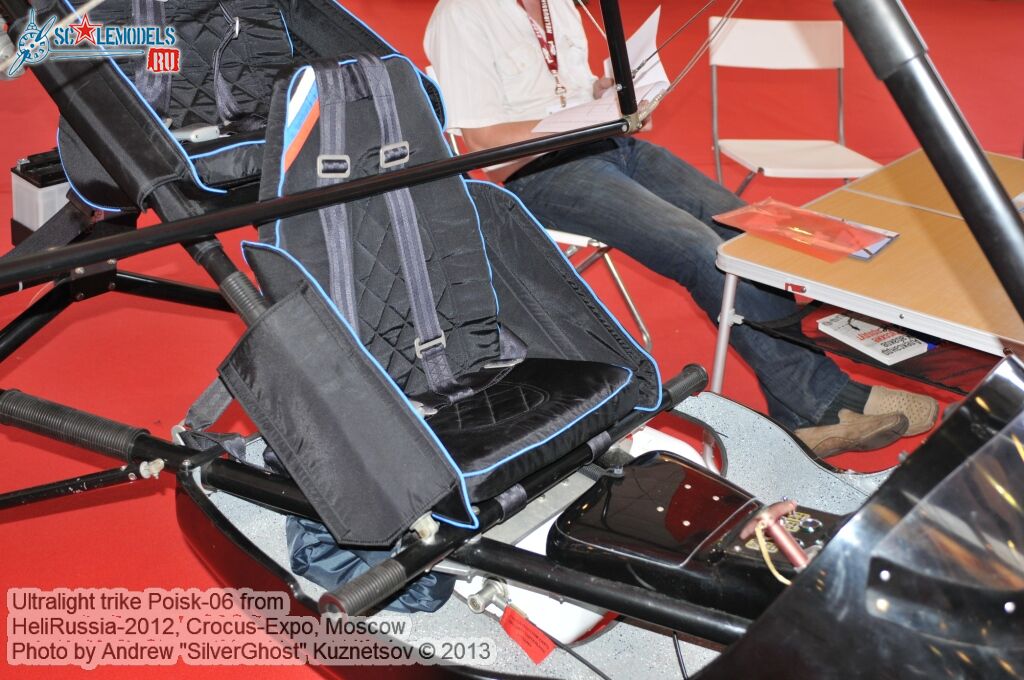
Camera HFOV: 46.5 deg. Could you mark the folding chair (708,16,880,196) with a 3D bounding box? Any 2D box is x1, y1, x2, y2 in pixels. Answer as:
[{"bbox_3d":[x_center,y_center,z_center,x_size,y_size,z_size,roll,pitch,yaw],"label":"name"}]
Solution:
[{"bbox_3d":[0.792,-0.484,3.414,0.415,0.775,0.465,-2,25,-11],"label":"folding chair"}]

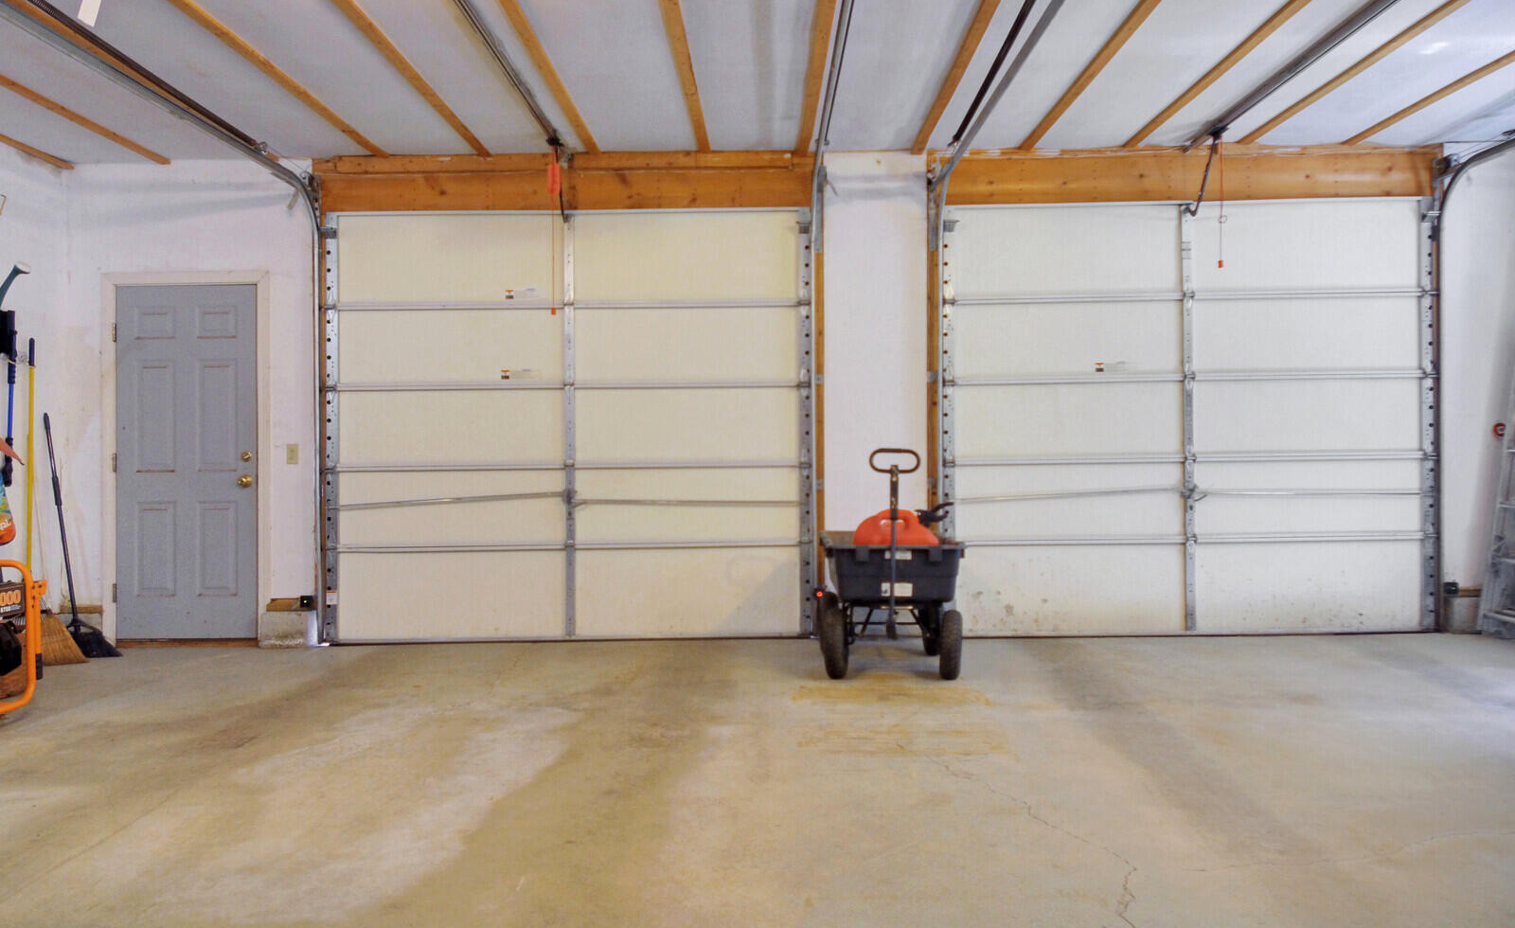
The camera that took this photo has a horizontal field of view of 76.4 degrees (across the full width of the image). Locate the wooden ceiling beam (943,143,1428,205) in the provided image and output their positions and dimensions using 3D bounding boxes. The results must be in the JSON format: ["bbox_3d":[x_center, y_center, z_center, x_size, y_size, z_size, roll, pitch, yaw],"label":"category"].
[{"bbox_3d":[2.449,-1.651,5.490,2.890,0.330,0.090,0,0,1],"label":"wooden ceiling beam"}]

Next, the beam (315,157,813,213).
[{"bbox_3d":[-1.114,-1.619,5.540,2.870,0.335,0.090,0,0,1],"label":"beam"}]

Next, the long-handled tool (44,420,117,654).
[{"bbox_3d":[-3.750,0.400,5.330,0.280,1.420,0.080,-13,-7,-6],"label":"long-handled tool"}]

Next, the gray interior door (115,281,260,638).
[{"bbox_3d":[-3.290,-0.012,5.550,0.810,2.030,0.050,0,0,1],"label":"gray interior door"}]

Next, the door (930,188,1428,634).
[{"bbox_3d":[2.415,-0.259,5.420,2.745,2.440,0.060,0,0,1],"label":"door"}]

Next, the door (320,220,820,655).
[{"bbox_3d":[-1.070,-0.208,5.465,2.745,2.440,0.060,0,0,1],"label":"door"}]

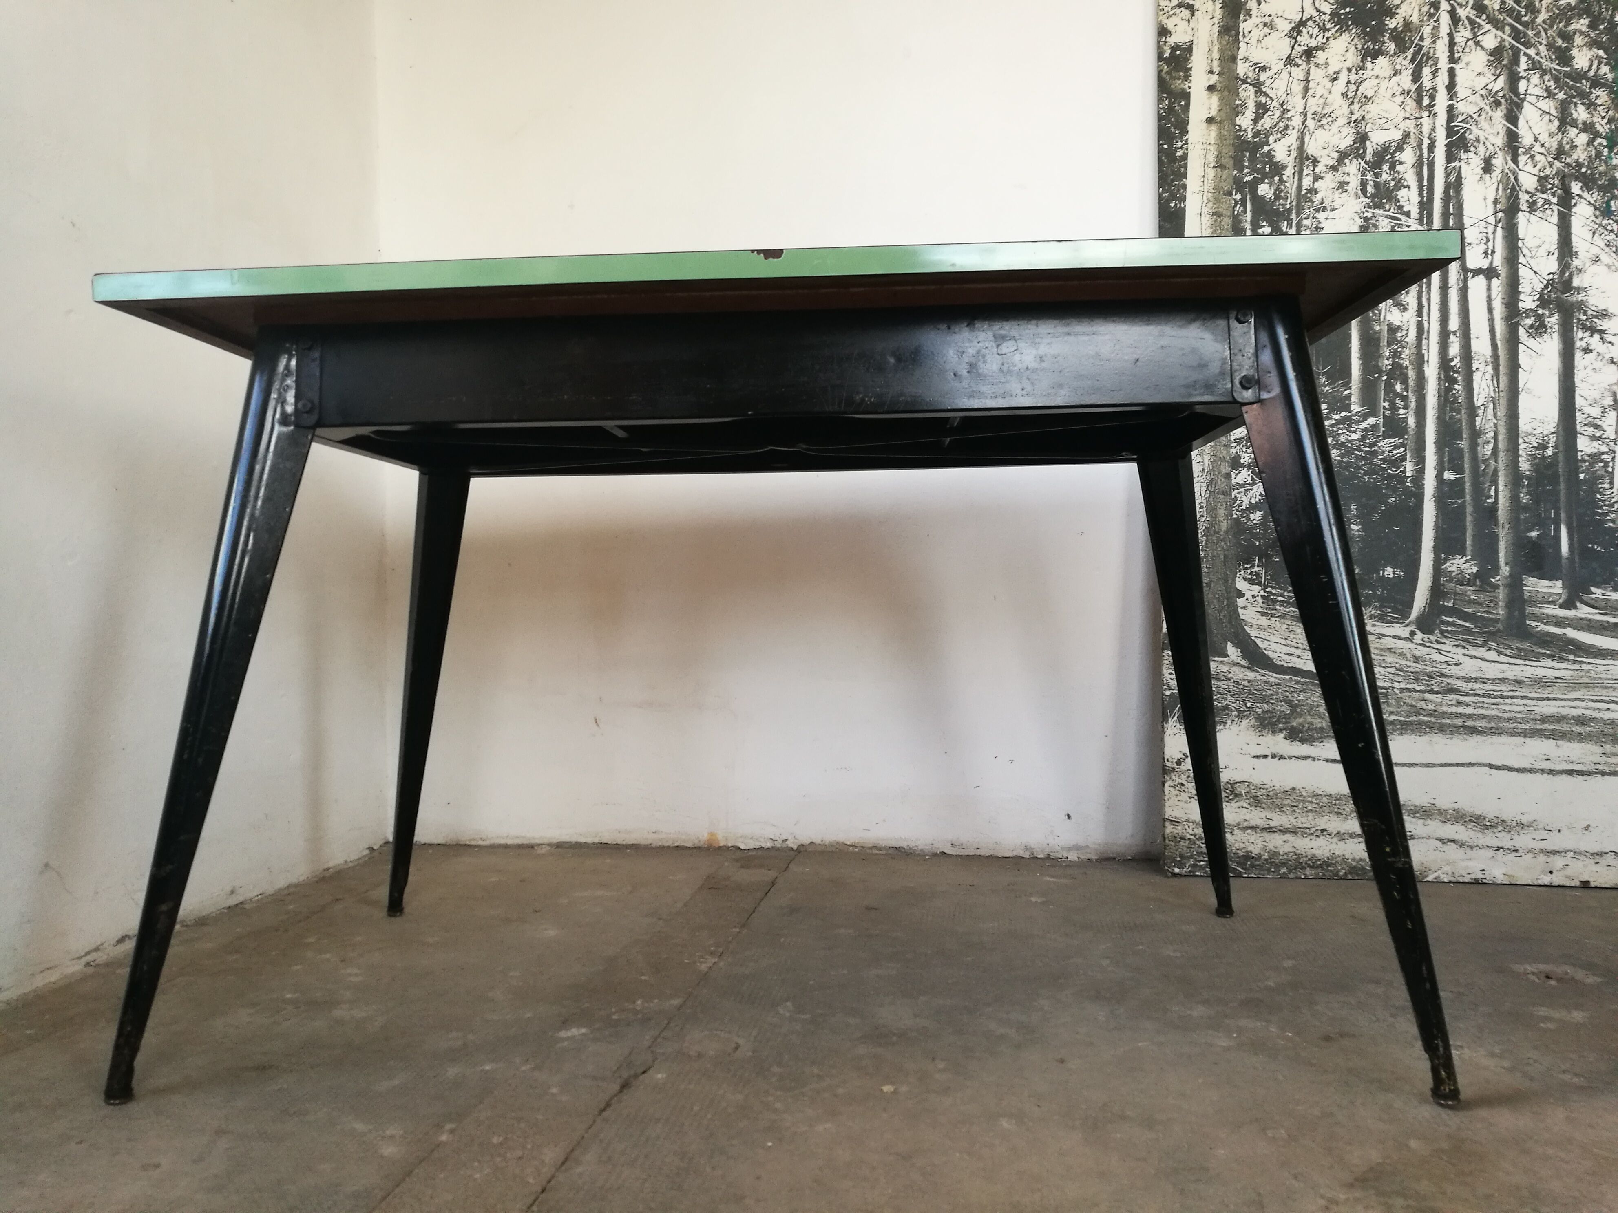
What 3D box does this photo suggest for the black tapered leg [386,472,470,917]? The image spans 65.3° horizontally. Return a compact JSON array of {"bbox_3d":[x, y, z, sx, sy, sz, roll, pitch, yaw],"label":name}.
[{"bbox_3d":[-0.523,0.089,1.725,0.067,0.730,0.071,9,9,3],"label":"black tapered leg"}]

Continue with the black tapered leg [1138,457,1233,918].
[{"bbox_3d":[0.501,0.071,1.674,0.067,0.728,0.071,-10,8,3],"label":"black tapered leg"}]

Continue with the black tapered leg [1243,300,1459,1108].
[{"bbox_3d":[0.474,0.073,1.131,0.067,0.728,0.071,-10,-9,3],"label":"black tapered leg"}]

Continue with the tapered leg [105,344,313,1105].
[{"bbox_3d":[-0.550,0.091,1.182,0.067,0.730,0.071,9,-8,3],"label":"tapered leg"}]

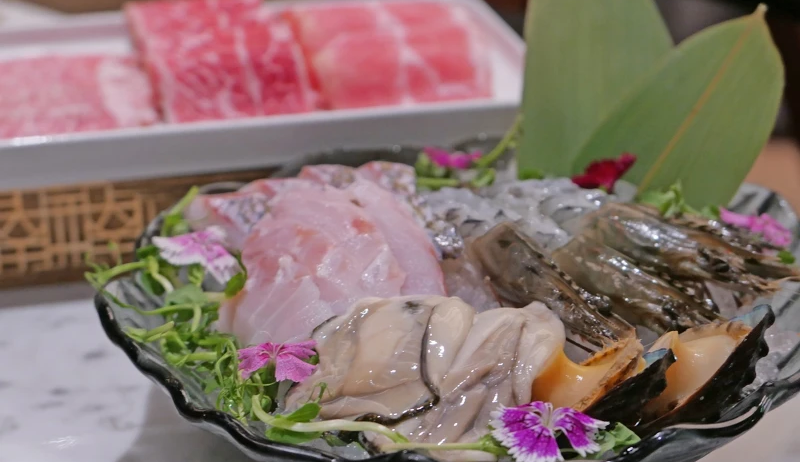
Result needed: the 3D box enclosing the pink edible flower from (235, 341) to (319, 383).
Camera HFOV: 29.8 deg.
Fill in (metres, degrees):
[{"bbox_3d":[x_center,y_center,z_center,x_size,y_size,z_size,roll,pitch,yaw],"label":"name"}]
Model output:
[{"bbox_3d":[-0.039,0.041,0.478,0.025,0.010,0.019,-4,24,-5],"label":"pink edible flower"}]

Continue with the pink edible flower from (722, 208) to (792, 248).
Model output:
[{"bbox_3d":[0.135,-0.001,0.569,0.026,0.010,0.018,22,28,4],"label":"pink edible flower"}]

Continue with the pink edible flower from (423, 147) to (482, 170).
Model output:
[{"bbox_3d":[0.022,-0.031,0.639,0.025,0.010,0.018,4,24,0],"label":"pink edible flower"}]

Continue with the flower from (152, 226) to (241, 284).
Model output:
[{"bbox_3d":[-0.074,0.009,0.548,0.030,0.010,0.023,14,28,-15],"label":"flower"}]

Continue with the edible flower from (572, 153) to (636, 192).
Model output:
[{"bbox_3d":[0.082,-0.023,0.601,0.024,0.010,0.018,-17,21,15],"label":"edible flower"}]

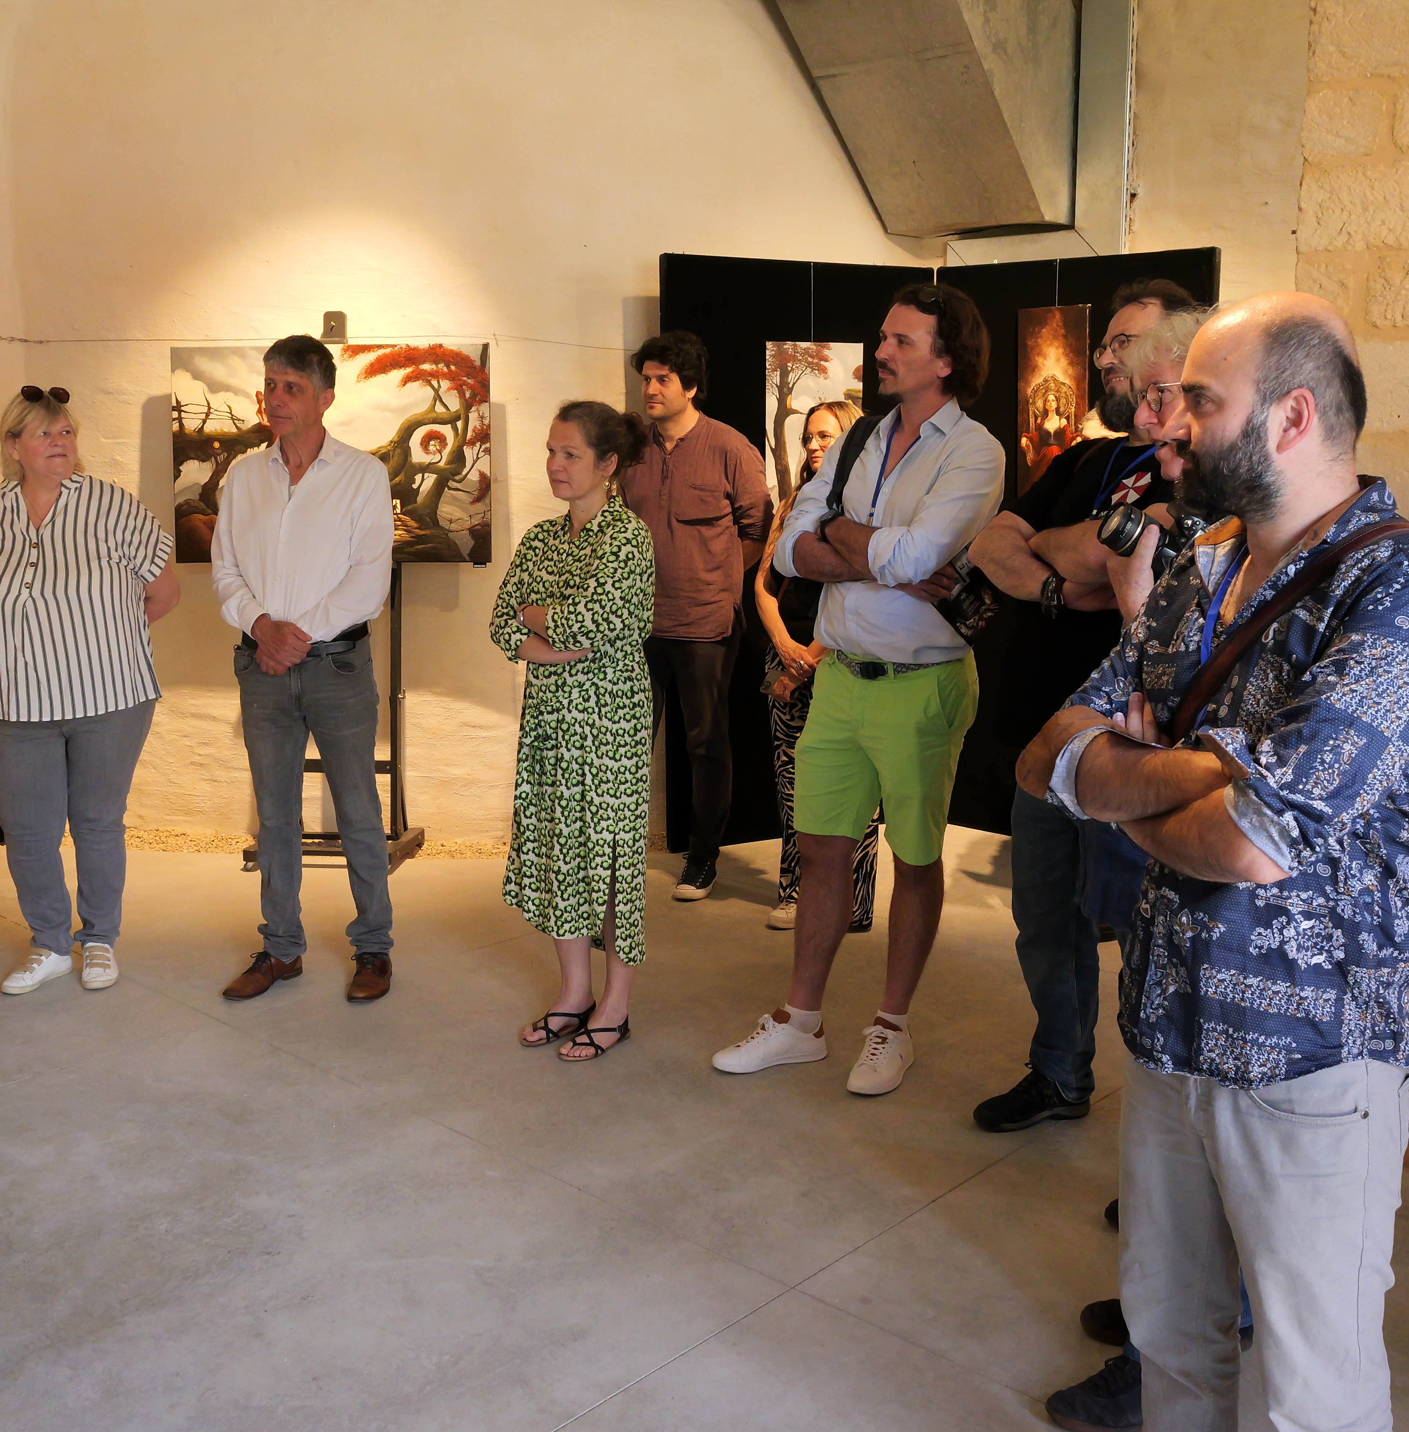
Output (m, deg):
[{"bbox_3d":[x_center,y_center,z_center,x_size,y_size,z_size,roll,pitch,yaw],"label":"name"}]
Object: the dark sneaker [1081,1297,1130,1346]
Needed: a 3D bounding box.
[{"bbox_3d":[0.775,0.992,2.579,0.290,0.110,0.105,1,10,5],"label":"dark sneaker"}]

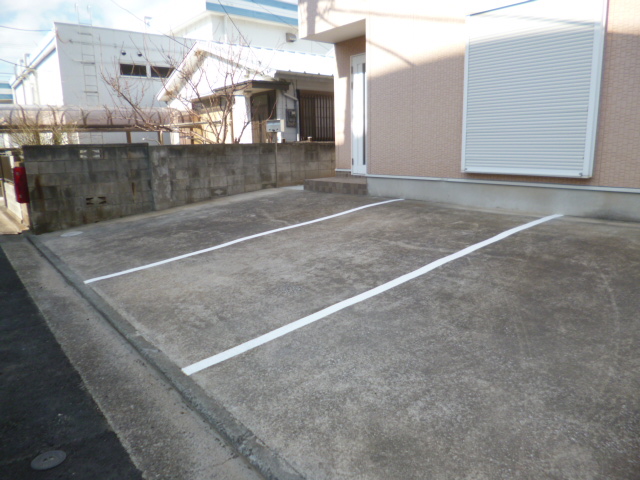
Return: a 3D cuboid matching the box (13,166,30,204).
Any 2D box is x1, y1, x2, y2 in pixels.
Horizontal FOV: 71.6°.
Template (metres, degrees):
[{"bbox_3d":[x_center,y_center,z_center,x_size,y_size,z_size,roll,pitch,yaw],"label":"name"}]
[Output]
[{"bbox_3d":[-4.570,-0.835,6.800,0.150,0.540,0.250,-10,14,-37],"label":"box"}]

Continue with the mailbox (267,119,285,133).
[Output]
[{"bbox_3d":[-0.946,-2.430,9.450,0.370,0.265,0.140,7,14,33],"label":"mailbox"}]

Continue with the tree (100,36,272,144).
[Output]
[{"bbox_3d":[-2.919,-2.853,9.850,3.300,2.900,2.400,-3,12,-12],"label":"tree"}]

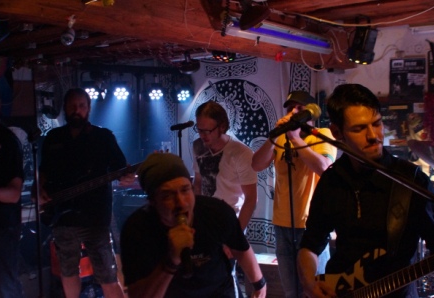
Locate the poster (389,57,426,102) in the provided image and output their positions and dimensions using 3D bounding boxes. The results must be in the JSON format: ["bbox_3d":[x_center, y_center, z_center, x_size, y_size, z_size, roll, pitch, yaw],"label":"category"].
[{"bbox_3d":[1.678,-0.612,4.600,0.310,0.405,0.010,0,3,15],"label":"poster"}]

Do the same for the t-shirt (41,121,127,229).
[{"bbox_3d":[-0.882,0.168,3.450,0.540,0.660,0.310,-1,3,-9],"label":"t-shirt"}]

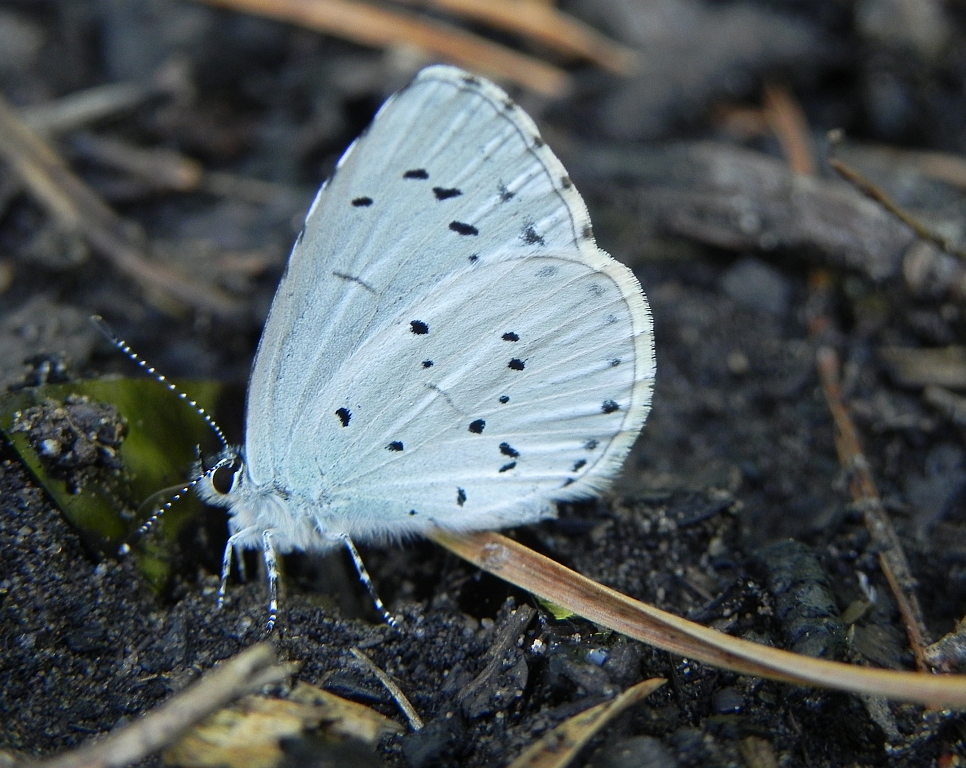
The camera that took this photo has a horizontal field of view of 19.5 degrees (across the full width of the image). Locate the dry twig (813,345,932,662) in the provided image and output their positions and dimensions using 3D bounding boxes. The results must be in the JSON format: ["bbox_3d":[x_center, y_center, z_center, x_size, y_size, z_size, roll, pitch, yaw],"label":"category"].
[{"bbox_3d":[0.014,0.004,0.103,0.002,0.001,0.025,0,25,-1],"label":"dry twig"}]

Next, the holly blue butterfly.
[{"bbox_3d":[-0.002,-0.001,0.092,0.015,0.019,0.005,-1,23,-3],"label":"holly blue butterfly"}]

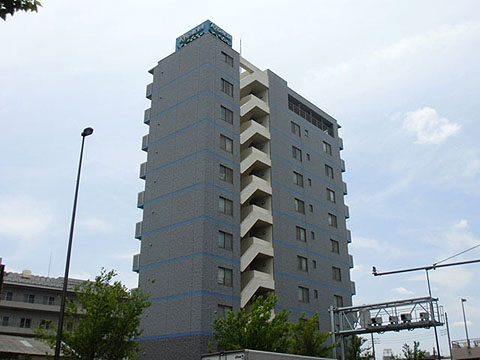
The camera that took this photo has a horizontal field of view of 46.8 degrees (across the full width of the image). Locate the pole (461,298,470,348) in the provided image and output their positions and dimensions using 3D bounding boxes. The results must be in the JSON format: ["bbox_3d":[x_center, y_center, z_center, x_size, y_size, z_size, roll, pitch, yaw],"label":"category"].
[{"bbox_3d":[19.227,12.217,47.197,0.650,4.150,0.300,16,-27,-34],"label":"pole"}]

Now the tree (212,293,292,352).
[{"bbox_3d":[0.593,9.261,27.869,3.930,7.150,3.930,0,-22,0],"label":"tree"}]

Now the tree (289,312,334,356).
[{"bbox_3d":[4.051,10.926,31.415,3.130,6.740,3.130,0,-22,0],"label":"tree"}]

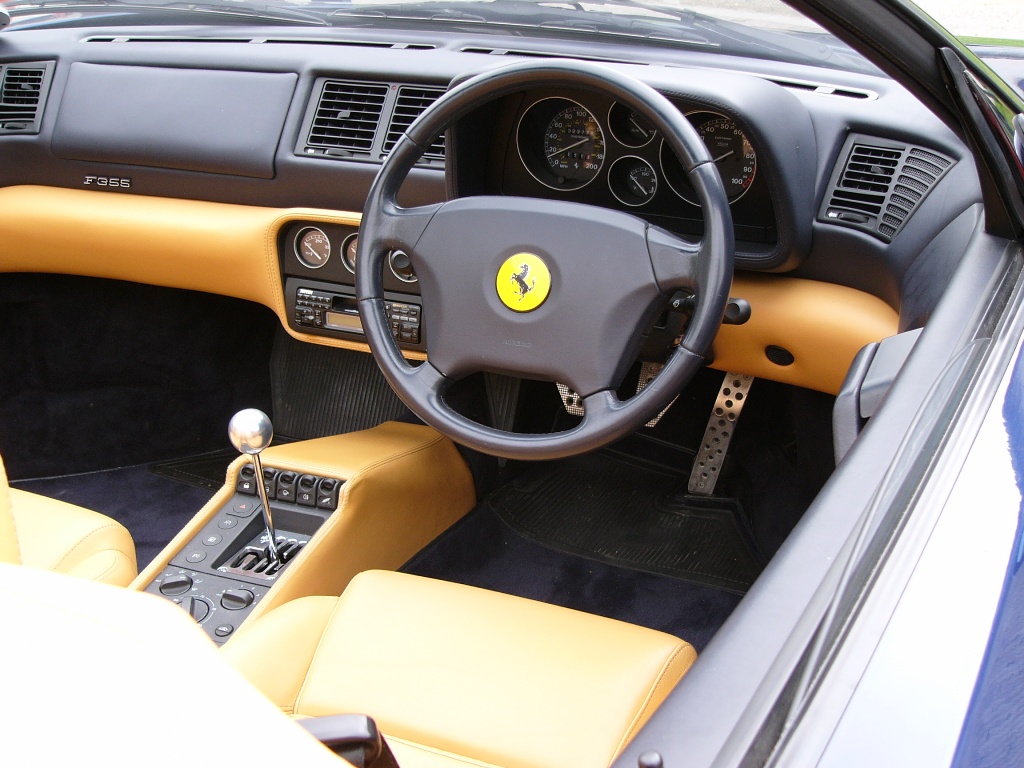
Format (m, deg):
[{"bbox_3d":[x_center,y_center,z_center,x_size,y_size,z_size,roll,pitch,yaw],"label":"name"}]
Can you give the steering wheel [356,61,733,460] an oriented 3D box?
[{"bbox_3d":[0.029,-0.116,1.411,0.380,0.380,0.085,10,0,22],"label":"steering wheel"}]

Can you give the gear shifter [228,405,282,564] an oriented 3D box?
[{"bbox_3d":[-0.273,0.115,1.614,0.048,0.193,0.048,8,31,23],"label":"gear shifter"}]

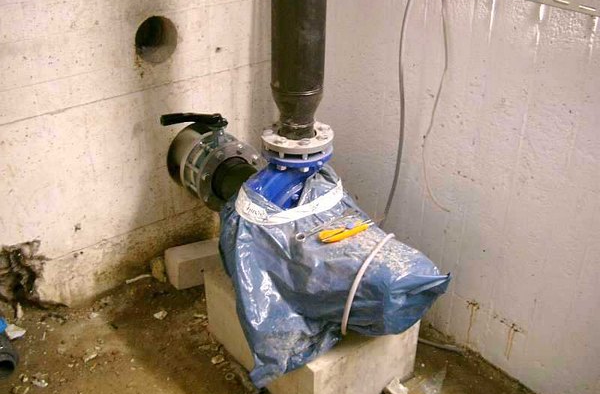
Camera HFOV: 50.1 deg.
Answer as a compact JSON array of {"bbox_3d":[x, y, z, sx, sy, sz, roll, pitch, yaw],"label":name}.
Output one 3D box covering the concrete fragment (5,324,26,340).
[{"bbox_3d":[-1.051,0.501,2.370,0.082,0.038,0.053,-1,29,1],"label":"concrete fragment"}]

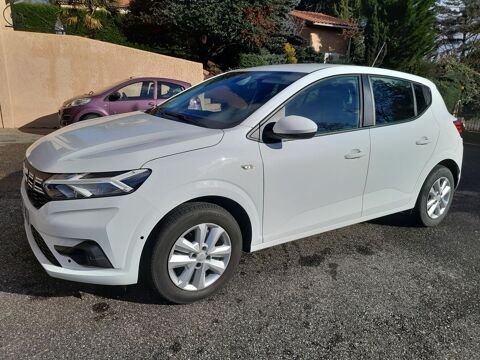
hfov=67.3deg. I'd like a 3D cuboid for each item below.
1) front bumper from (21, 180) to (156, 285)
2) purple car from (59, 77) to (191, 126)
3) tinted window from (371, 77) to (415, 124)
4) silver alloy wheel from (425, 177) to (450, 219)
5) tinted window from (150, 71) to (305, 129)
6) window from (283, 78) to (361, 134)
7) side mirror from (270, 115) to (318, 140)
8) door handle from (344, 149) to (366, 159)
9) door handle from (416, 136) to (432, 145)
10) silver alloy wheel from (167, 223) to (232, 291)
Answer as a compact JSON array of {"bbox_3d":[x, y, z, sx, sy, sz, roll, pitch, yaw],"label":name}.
[{"bbox_3d":[-1.151,0.203,2.472,0.540,0.500,1.780,-7,17,-33],"label":"front bumper"},{"bbox_3d":[-2.736,-1.899,9.284,3.430,1.465,1.630,-4,16,-23],"label":"purple car"},{"bbox_3d":[1.292,-0.642,2.987,0.630,0.400,0.050,-7,-6,-33],"label":"tinted window"},{"bbox_3d":[1.914,0.164,3.581,0.415,0.415,0.160,-7,17,-33],"label":"silver alloy wheel"},{"bbox_3d":[-0.141,-0.713,2.898,0.900,0.110,1.360,-34,30,-22],"label":"tinted window"},{"bbox_3d":[0.594,-0.526,2.534,0.870,0.460,0.050,-7,-6,-33],"label":"window"},{"bbox_3d":[0.294,-0.323,2.175,0.190,0.165,0.250,-7,17,-33],"label":"side mirror"},{"bbox_3d":[0.843,-0.184,2.605,0.210,0.060,0.050,-7,17,-33],"label":"door handle"},{"bbox_3d":[1.562,-0.331,3.065,0.210,0.060,0.050,-7,17,-33],"label":"door handle"},{"bbox_3d":[-0.263,0.442,2.180,0.415,0.415,0.160,-7,17,-33],"label":"silver alloy wheel"}]

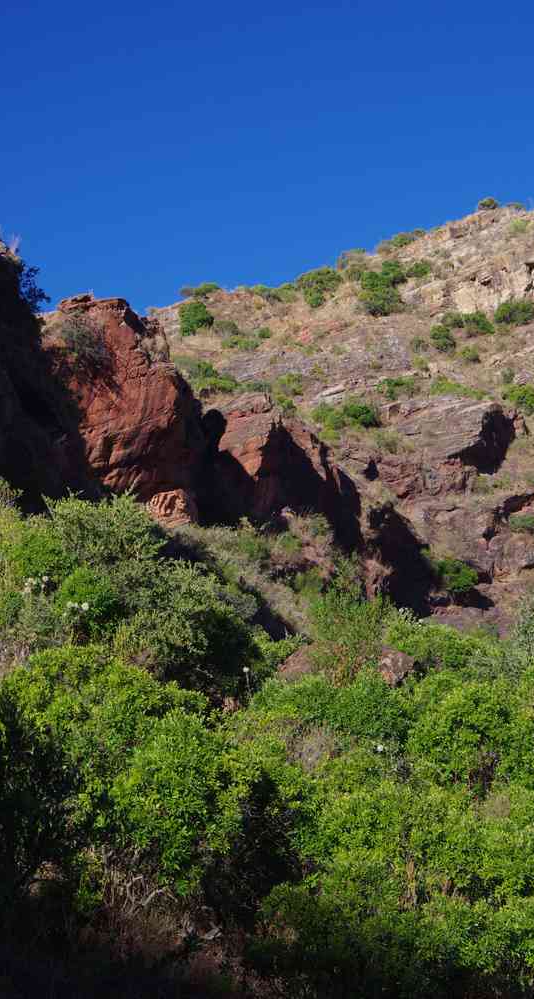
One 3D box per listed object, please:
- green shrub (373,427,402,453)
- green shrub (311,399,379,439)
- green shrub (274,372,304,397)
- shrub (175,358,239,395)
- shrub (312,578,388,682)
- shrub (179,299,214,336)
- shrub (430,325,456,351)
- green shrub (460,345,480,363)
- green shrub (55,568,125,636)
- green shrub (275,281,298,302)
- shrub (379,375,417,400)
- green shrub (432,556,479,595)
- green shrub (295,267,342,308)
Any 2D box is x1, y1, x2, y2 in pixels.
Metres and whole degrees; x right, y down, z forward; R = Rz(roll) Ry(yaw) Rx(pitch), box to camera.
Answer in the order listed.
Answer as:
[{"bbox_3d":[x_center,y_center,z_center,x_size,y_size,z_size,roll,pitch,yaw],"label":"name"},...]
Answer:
[{"bbox_3d":[6.402,-3.188,143.000,1.590,1.340,1.350,0,-8,0],"label":"green shrub"},{"bbox_3d":[2.678,-2.799,93.000,2.350,1.341,1.645,0,-8,0],"label":"green shrub"},{"bbox_3d":[1.321,-6.751,158.000,1.760,1.370,1.500,0,-8,0],"label":"green shrub"},{"bbox_3d":[-2.652,-5.393,118.000,2.722,1.531,1.769,0,-8,0],"label":"shrub"},{"bbox_3d":[2.452,3.894,80.000,2.320,3.000,1.970,0,-8,0],"label":"shrub"},{"bbox_3d":[-2.881,-7.438,110.000,1.471,1.506,1.251,0,-8,0],"label":"shrub"},{"bbox_3d":[8.132,-7.417,124.000,1.162,1.251,1.162,0,-8,0],"label":"shrub"},{"bbox_3d":[7.939,-5.696,105.000,0.780,0.681,0.663,0,-8,0],"label":"green shrub"},{"bbox_3d":[-2.984,1.705,45.000,1.103,1.135,0.993,0,-8,0],"label":"green shrub"},{"bbox_3d":[0.964,-10.229,133.000,1.150,0.959,1.035,0,-8,0],"label":"green shrub"},{"bbox_3d":[7.515,-6.450,155.000,2.190,1.450,1.860,0,-8,0],"label":"shrub"},{"bbox_3d":[8.404,3.388,120.000,2.050,1.640,1.740,0,-8,0],"label":"green shrub"},{"bbox_3d":[2.526,-10.397,132.000,2.283,1.998,1.941,0,-8,0],"label":"green shrub"}]

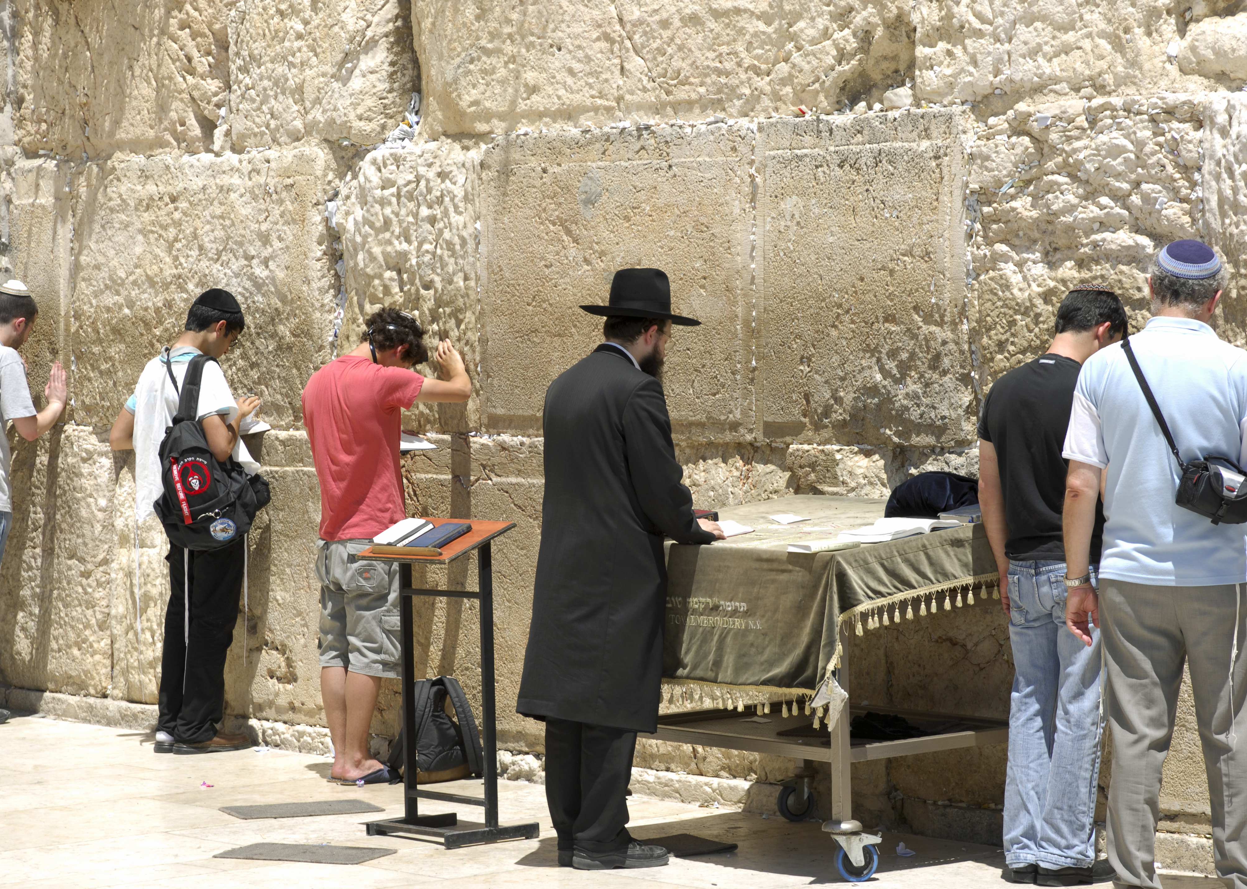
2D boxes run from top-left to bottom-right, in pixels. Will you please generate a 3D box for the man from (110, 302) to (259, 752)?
[{"bbox_3d":[-1.611,0.276,14.388,0.460,1.704,0.500,-2,3,-40],"label":"man"}]

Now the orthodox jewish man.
[{"bbox_3d":[-0.020,0.357,11.350,0.520,1.738,0.520,-2,3,-32],"label":"orthodox jewish man"}]

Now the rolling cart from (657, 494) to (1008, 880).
[{"bbox_3d":[0.588,0.698,11.671,0.840,1.020,1.026,-2,3,-42],"label":"rolling cart"}]

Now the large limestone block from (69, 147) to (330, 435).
[{"bbox_3d":[-1.406,-0.601,15.093,0.600,1.042,1.718,-3,3,-43],"label":"large limestone block"}]

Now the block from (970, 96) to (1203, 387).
[{"bbox_3d":[1.597,-0.511,11.873,0.600,1.044,0.911,-3,3,-43],"label":"block"}]

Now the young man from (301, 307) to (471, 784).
[{"bbox_3d":[-0.833,0.341,13.427,0.520,1.631,0.500,-3,3,-42],"label":"young man"}]

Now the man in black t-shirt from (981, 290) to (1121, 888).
[{"bbox_3d":[1.199,0.391,10.998,0.500,1.673,0.420,1,3,38],"label":"man in black t-shirt"}]

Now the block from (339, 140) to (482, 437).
[{"bbox_3d":[-0.557,-0.573,14.182,0.600,1.044,0.814,-3,3,-43],"label":"block"}]

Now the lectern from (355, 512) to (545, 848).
[{"bbox_3d":[-0.543,0.723,11.985,0.370,0.970,0.470,-2,3,-39],"label":"lectern"}]

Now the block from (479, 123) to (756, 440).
[{"bbox_3d":[0.181,-0.557,13.391,0.600,1.051,1.387,-3,3,-43],"label":"block"}]

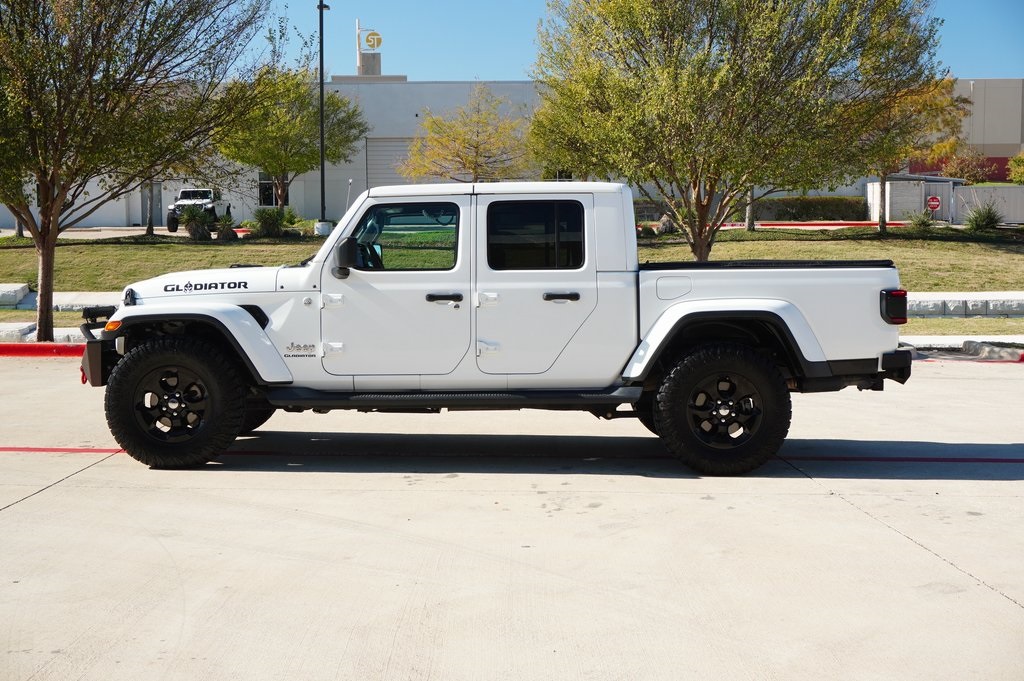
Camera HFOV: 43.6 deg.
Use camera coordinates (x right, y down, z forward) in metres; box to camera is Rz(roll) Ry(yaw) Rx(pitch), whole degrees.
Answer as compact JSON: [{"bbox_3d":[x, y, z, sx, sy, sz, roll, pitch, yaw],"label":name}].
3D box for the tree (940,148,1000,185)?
[{"bbox_3d":[27.872,-10.551,78.000,3.720,2.560,3.720,0,4,0],"label":"tree"}]

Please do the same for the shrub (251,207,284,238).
[{"bbox_3d":[-8.412,-4.043,44.000,1.170,1.140,1.170,0,4,0],"label":"shrub"}]

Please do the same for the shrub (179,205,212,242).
[{"bbox_3d":[-10.642,-3.934,43.000,1.140,1.280,1.140,0,4,0],"label":"shrub"}]

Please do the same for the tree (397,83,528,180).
[{"bbox_3d":[-1.894,-7.338,51.000,5.260,5.740,5.000,0,4,0],"label":"tree"}]

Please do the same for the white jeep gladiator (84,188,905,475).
[{"bbox_3d":[-0.155,-0.150,9.030,5.490,1.870,1.950,0,4,0],"label":"white jeep gladiator"}]

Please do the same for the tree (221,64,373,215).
[{"bbox_3d":[-8.884,-7.908,52.000,6.260,6.630,5.950,0,4,0],"label":"tree"}]

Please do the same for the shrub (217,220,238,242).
[{"bbox_3d":[-9.566,-3.665,43.000,0.740,0.740,0.740,0,4,0],"label":"shrub"}]

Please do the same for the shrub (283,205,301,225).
[{"bbox_3d":[-8.103,-4.575,47.000,0.740,0.850,0.740,0,4,0],"label":"shrub"}]

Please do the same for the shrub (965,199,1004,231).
[{"bbox_3d":[16.995,-4.532,46.000,1.440,1.150,1.440,0,4,0],"label":"shrub"}]

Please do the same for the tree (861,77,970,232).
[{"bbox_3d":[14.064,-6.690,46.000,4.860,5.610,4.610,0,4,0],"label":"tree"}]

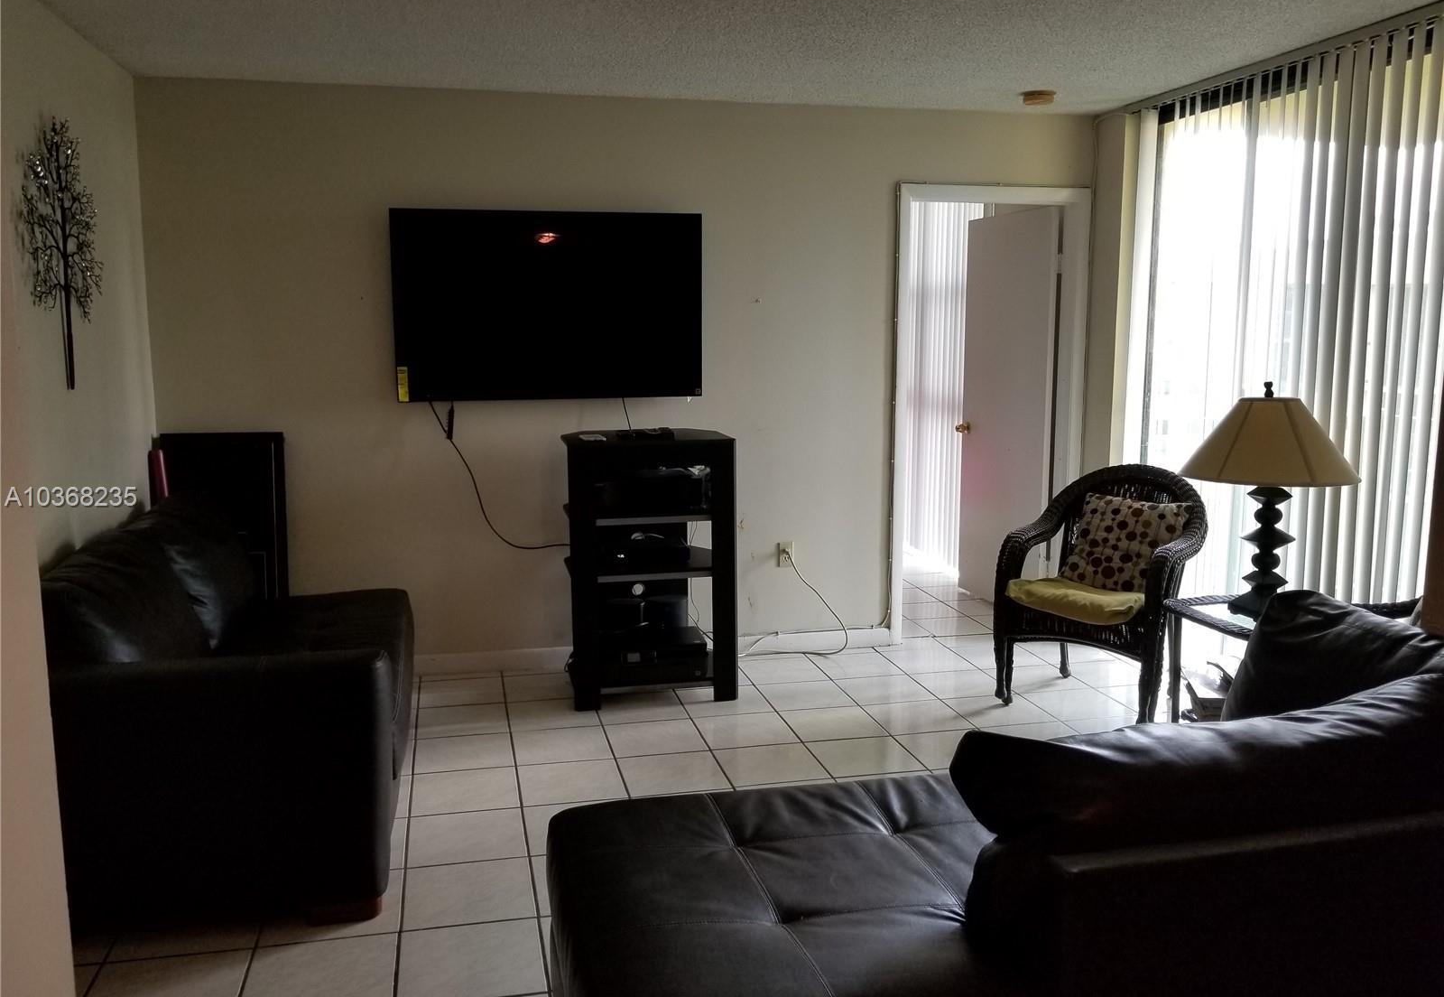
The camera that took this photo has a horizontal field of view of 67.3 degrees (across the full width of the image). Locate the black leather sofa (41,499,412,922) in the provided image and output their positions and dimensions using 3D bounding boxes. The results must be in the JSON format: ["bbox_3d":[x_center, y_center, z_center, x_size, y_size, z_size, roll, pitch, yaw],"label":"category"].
[{"bbox_3d":[-1.429,0.499,3.257,0.960,0.870,1.580,-2,8,-14],"label":"black leather sofa"}]

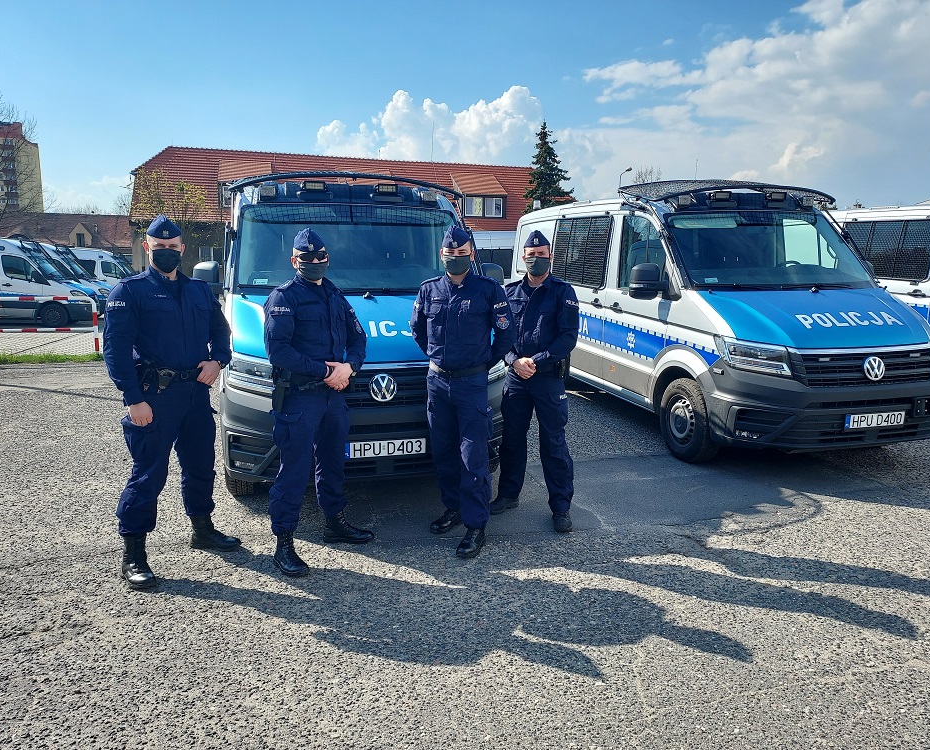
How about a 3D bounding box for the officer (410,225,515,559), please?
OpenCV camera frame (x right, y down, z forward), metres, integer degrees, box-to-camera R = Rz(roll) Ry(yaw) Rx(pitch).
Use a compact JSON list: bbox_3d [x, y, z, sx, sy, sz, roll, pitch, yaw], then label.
[{"bbox_3d":[0.000,0.076,4.065,0.590,1.860,0.450,4,10,25],"label":"officer"}]

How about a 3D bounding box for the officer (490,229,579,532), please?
[{"bbox_3d":[0.420,0.022,4.431,0.560,1.850,0.430,4,10,25],"label":"officer"}]

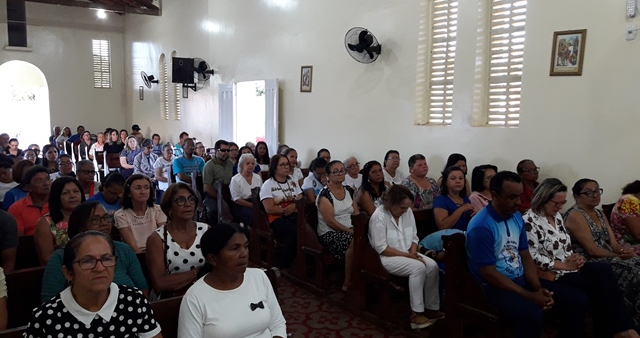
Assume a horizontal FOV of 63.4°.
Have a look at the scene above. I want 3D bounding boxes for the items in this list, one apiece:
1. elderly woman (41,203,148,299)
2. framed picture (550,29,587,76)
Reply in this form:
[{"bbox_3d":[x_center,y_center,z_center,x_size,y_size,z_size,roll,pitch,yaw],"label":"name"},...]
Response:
[{"bbox_3d":[-1.086,0.763,2.649,0.550,1.200,0.740,-4,8,-34],"label":"elderly woman"},{"bbox_3d":[2.571,-1.197,5.356,0.030,0.455,0.340,-5,11,-36],"label":"framed picture"}]

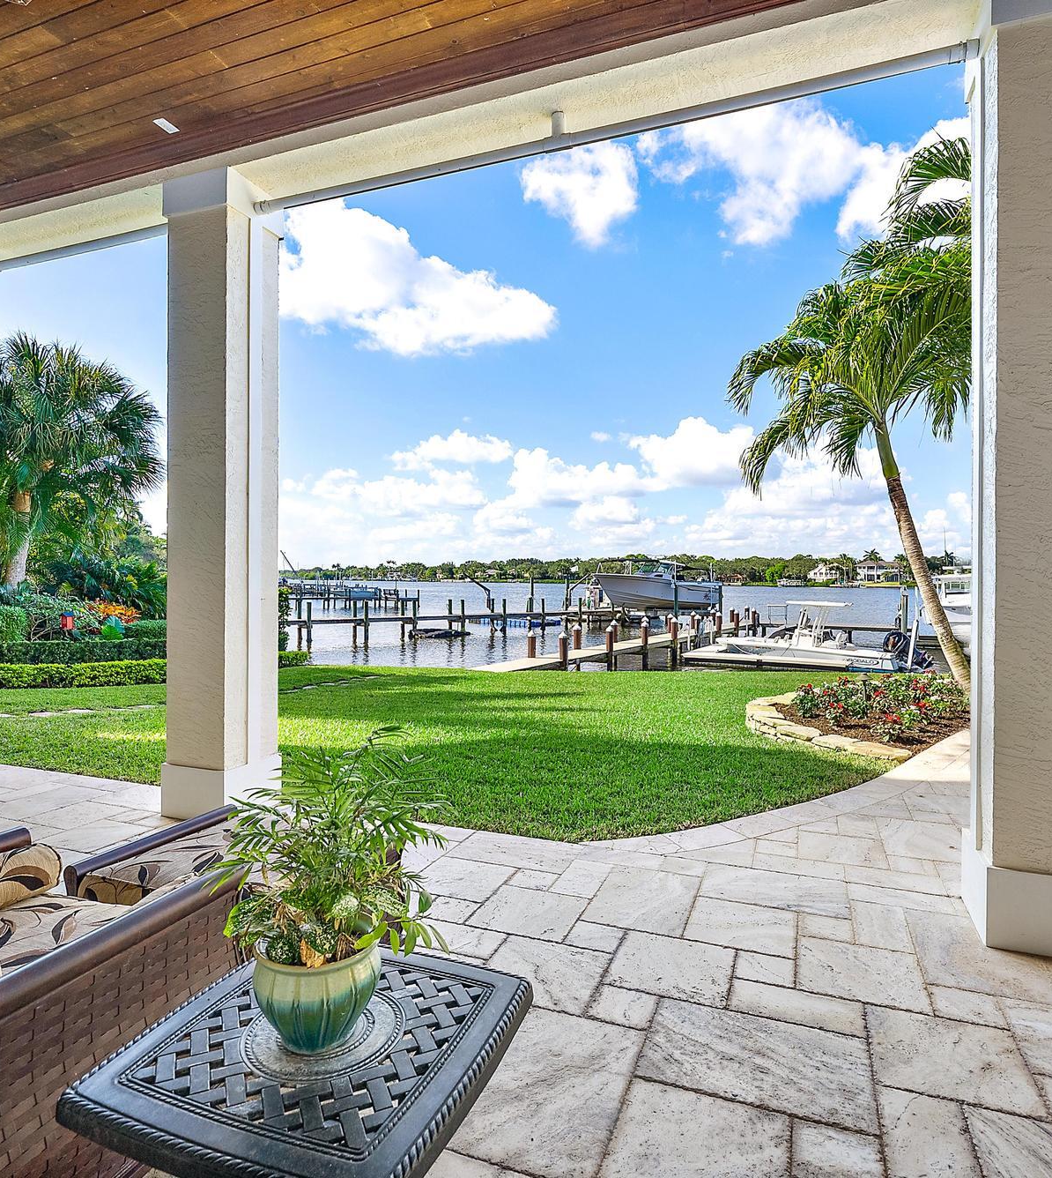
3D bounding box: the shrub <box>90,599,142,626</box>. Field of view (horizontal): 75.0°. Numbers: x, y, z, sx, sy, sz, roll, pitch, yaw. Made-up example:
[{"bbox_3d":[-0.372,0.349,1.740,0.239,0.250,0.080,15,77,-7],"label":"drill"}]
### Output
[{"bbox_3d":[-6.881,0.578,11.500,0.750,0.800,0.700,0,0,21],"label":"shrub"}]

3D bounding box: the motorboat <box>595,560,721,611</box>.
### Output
[{"bbox_3d":[7.479,-0.404,39.000,7.600,2.850,2.600,0,0,-14],"label":"motorboat"}]

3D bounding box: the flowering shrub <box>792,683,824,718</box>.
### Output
[{"bbox_3d":[2.881,1.107,7.000,0.310,0.360,0.310,0,0,21],"label":"flowering shrub"}]

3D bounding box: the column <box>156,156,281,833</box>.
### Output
[{"bbox_3d":[-1.800,-0.506,4.080,0.460,3.630,0.460,0,0,21],"label":"column"}]

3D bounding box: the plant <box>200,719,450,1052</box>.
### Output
[{"bbox_3d":[-0.349,0.509,1.200,0.400,0.520,0.400,0,0,0],"label":"plant"}]

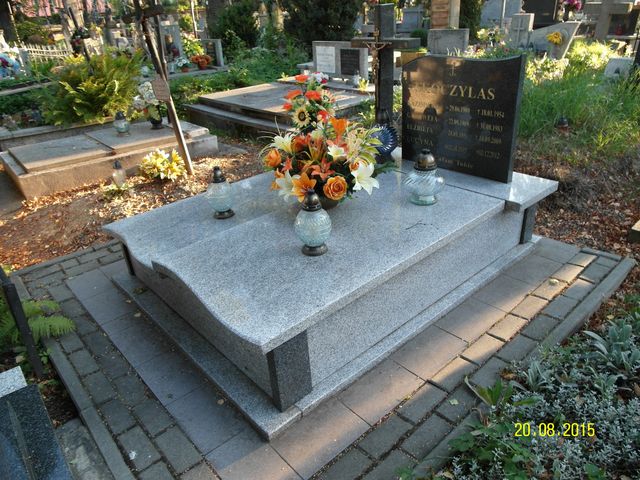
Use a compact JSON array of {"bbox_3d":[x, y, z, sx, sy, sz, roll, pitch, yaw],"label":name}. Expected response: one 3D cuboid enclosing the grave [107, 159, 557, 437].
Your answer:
[{"bbox_3d":[0.067,-0.047,2.468,1.960,0.410,1.510,-25,34,-35],"label":"grave"}]

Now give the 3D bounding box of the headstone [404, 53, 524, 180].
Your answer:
[{"bbox_3d":[0.800,-0.733,2.610,0.065,0.665,0.745,-25,33,-35],"label":"headstone"}]

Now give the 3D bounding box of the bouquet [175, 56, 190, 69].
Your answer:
[{"bbox_3d":[-3.130,-4.030,10.100,0.360,0.310,0.360,-25,34,-35],"label":"bouquet"}]

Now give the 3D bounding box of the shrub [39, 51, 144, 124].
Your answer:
[{"bbox_3d":[-3.103,-2.035,6.000,1.220,0.980,1.050,-16,29,-22],"label":"shrub"}]

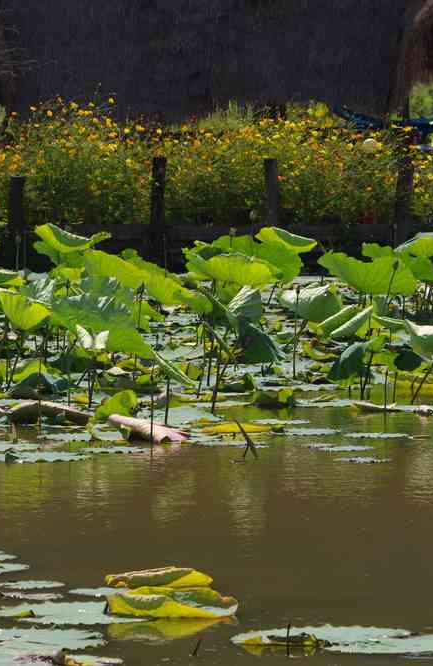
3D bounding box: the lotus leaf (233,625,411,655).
[{"bbox_3d":[0.293,0.842,13.804,0.492,0.050,0.480,0,3,0],"label":"lotus leaf"}]

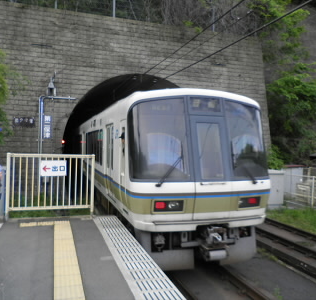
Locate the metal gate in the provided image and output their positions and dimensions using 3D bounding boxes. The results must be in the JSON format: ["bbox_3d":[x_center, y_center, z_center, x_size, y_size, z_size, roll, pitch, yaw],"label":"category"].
[{"bbox_3d":[-2.175,0.737,6.389,1.720,1.320,0.075,2,0,-18],"label":"metal gate"}]

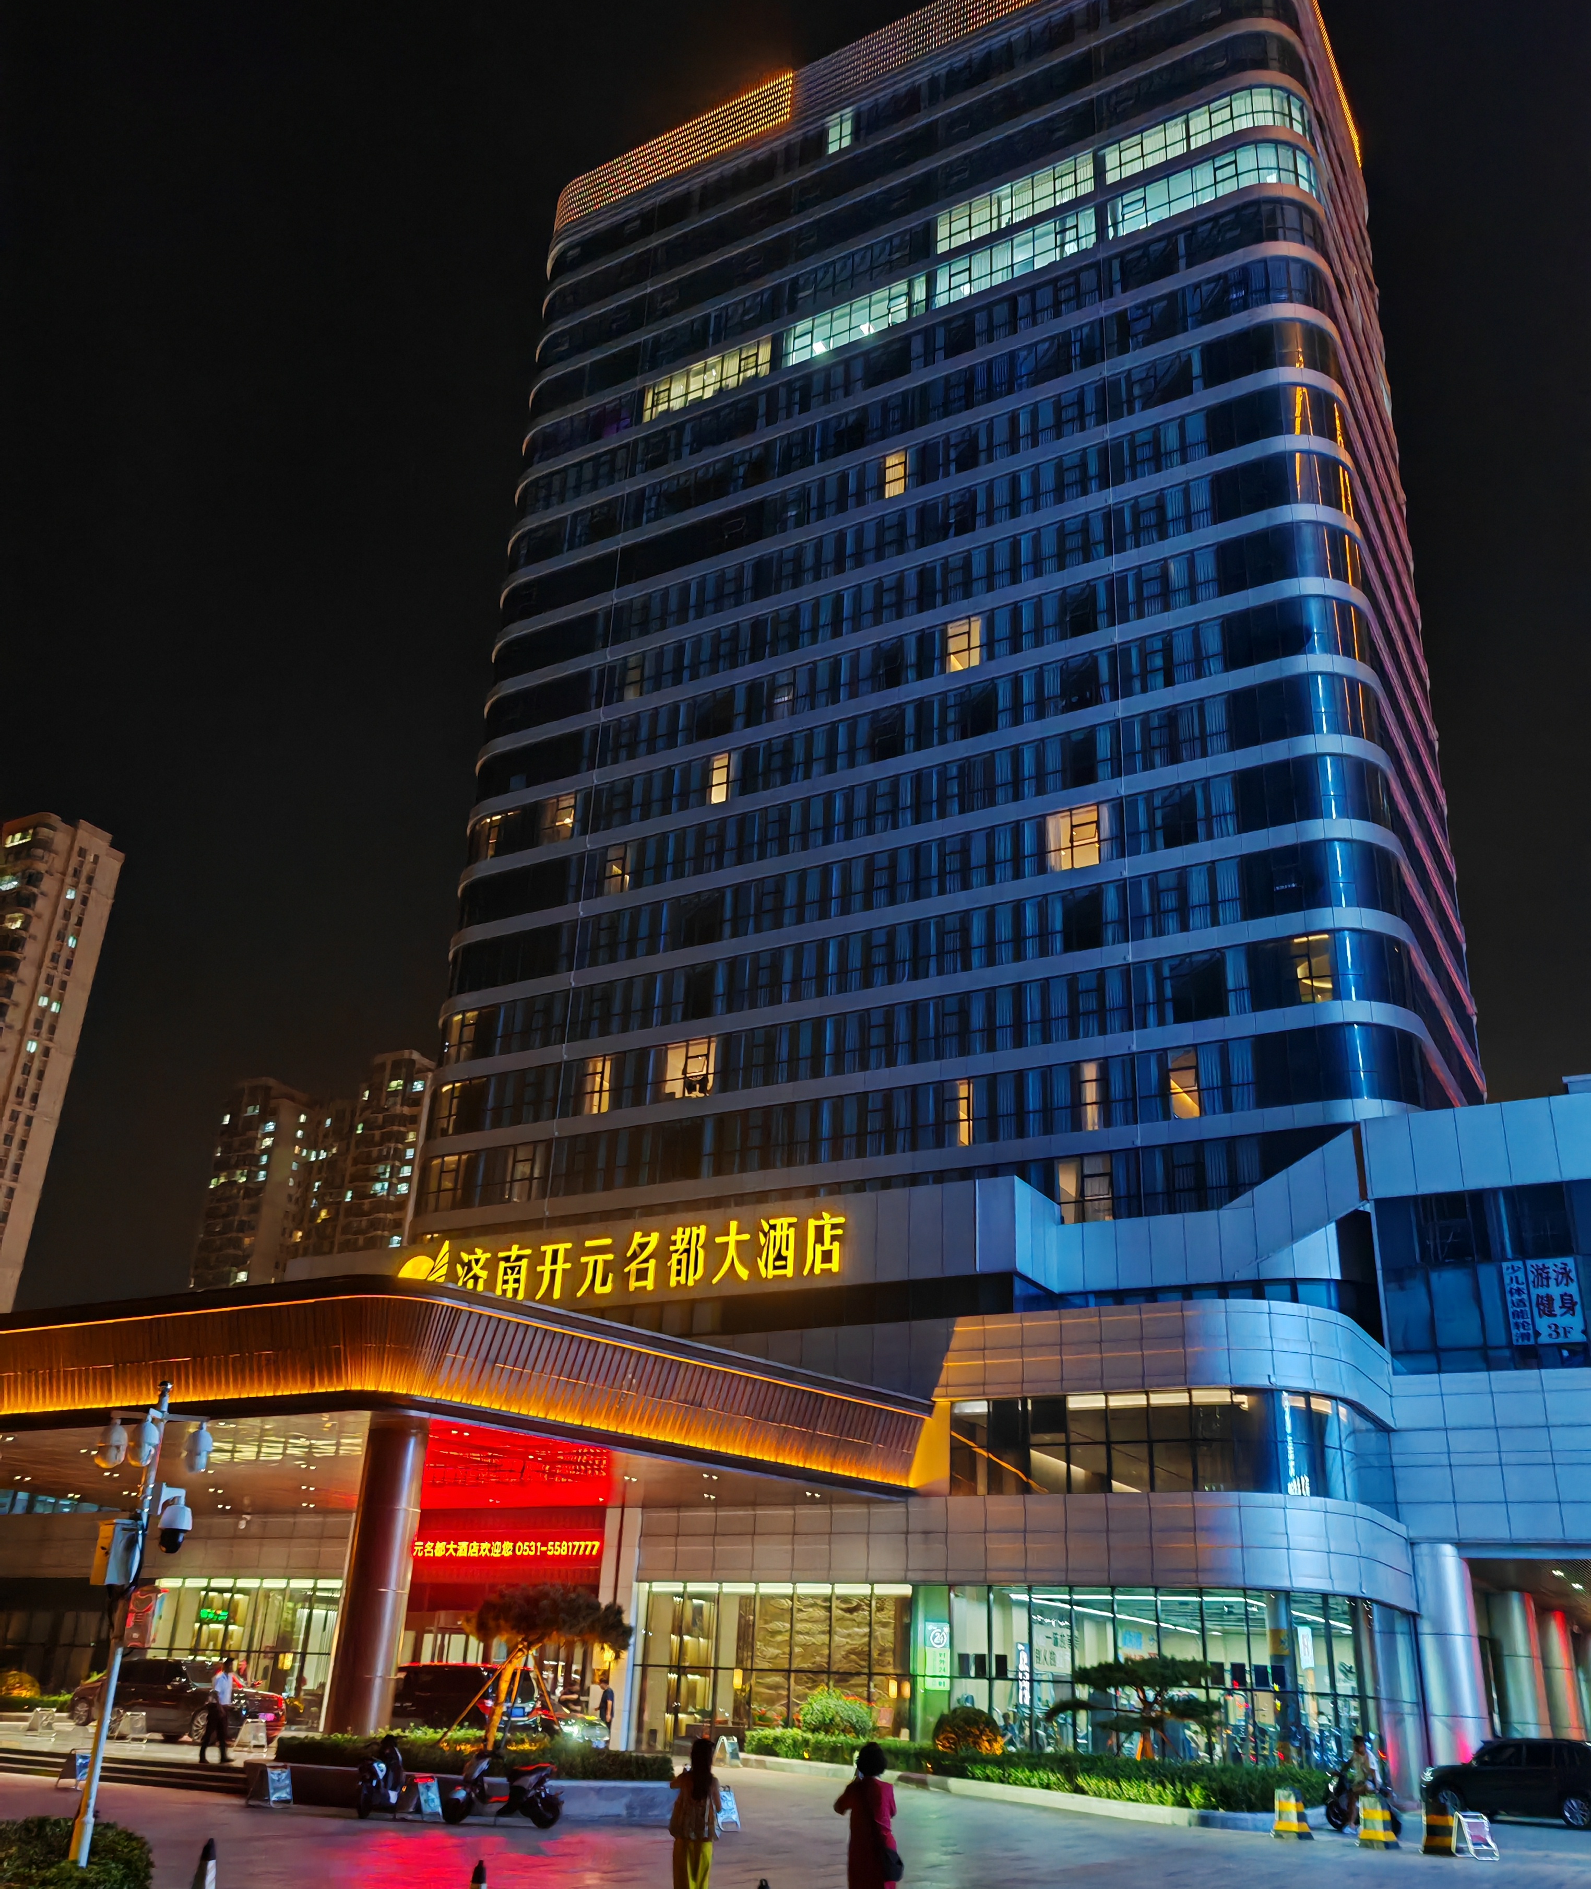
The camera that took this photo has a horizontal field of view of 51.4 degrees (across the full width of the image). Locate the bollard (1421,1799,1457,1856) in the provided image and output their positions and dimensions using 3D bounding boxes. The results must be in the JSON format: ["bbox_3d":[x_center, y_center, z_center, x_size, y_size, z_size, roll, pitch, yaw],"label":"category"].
[{"bbox_3d":[10.199,13.977,26.287,0.500,0.740,0.480,-6,-26,18],"label":"bollard"}]

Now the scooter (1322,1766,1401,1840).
[{"bbox_3d":[10.032,15.135,29.257,1.500,1.060,0.660,-8,-27,22],"label":"scooter"}]

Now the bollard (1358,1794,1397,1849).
[{"bbox_3d":[9.343,14.095,26.576,0.530,0.760,0.530,24,-33,-38],"label":"bollard"}]

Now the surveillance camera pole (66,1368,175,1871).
[{"bbox_3d":[-4.487,4.524,10.958,0.780,3.200,0.600,11,-26,-17],"label":"surveillance camera pole"}]

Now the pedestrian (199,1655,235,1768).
[{"bbox_3d":[-10.119,13.460,29.139,0.500,1.720,0.480,1,-25,5],"label":"pedestrian"}]

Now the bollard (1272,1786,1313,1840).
[{"bbox_3d":[8.148,14.256,27.116,0.530,0.760,0.530,24,-33,-38],"label":"bollard"}]

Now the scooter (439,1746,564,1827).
[{"bbox_3d":[-4.532,13.078,25.711,1.850,1.080,0.700,3,-25,0],"label":"scooter"}]

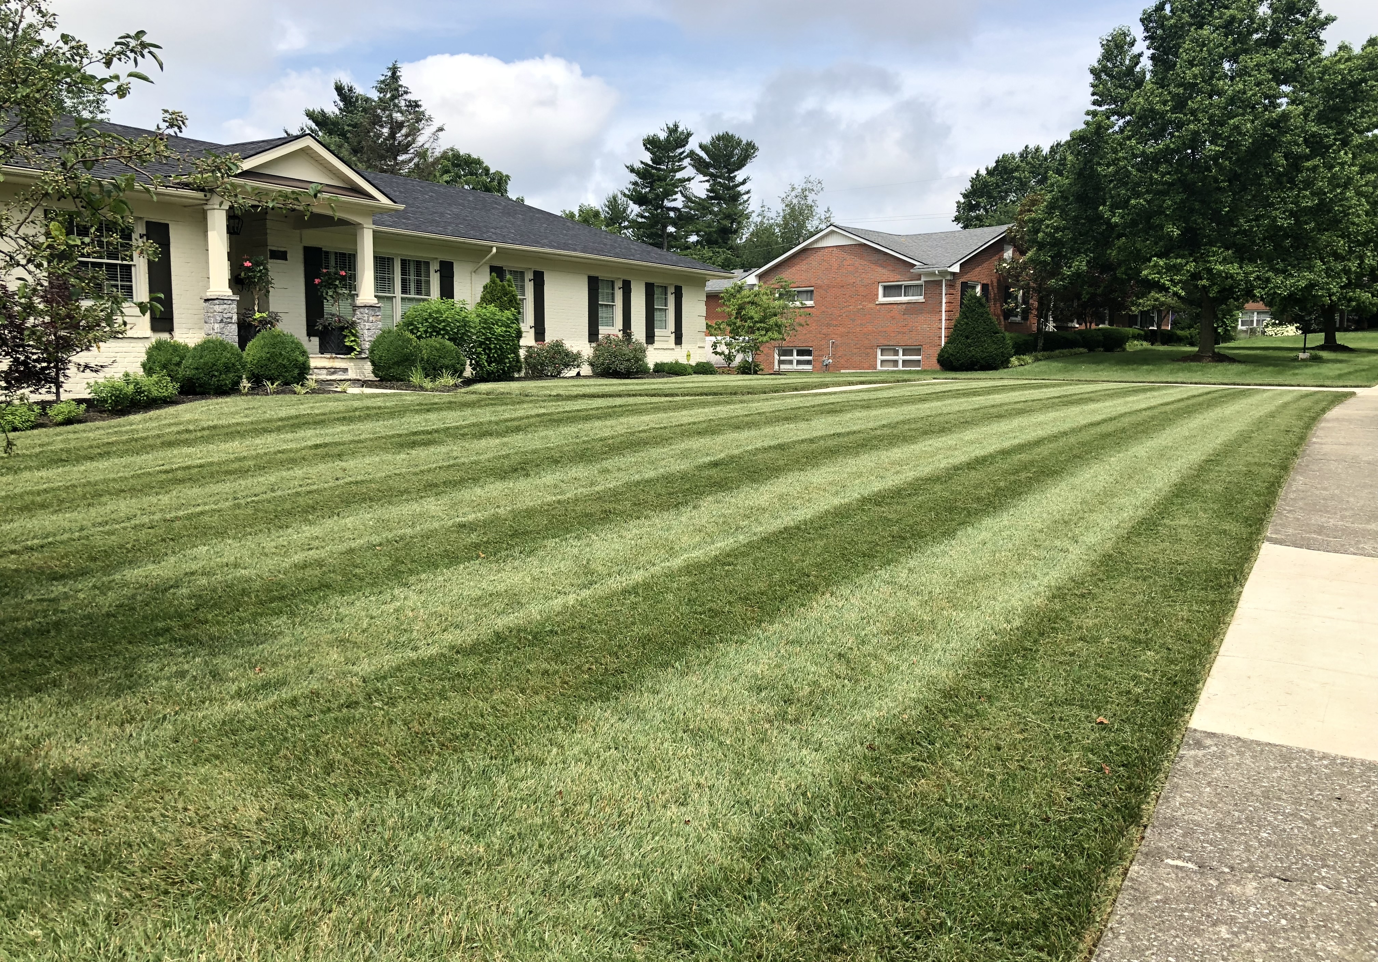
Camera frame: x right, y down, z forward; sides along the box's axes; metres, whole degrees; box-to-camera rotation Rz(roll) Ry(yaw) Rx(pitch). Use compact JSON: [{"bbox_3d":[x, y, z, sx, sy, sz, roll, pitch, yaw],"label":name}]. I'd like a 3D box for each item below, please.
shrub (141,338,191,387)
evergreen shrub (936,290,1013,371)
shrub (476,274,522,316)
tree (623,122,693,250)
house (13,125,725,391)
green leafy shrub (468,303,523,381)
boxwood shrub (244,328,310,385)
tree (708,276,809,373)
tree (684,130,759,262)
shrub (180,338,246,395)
[{"bbox_3d":[-7.283,-1.660,15.634,0.800,0.706,0.800,4,7,35],"label":"shrub"},{"bbox_3d":[12.779,-6.751,49.973,3.300,3.589,3.400,4,7,35],"label":"evergreen shrub"},{"bbox_3d":[-3.741,-3.074,22.200,1.050,2.080,1.050,4,7,35],"label":"shrub"},{"bbox_3d":[-1.854,-14.369,68.843,4.500,15.168,4.500,0,6,0],"label":"tree"},{"bbox_3d":[-7.573,-4.379,23.070,11.200,4.950,21.750,4,7,35],"label":"house"},{"bbox_3d":[-3.384,-2.427,19.551,0.950,1.380,0.950,0,6,0],"label":"green leafy shrub"},{"bbox_3d":[-5.806,-1.746,15.739,0.930,0.803,0.930,4,7,35],"label":"boxwood shrub"},{"bbox_3d":[1.878,-4.275,30.717,2.850,2.714,2.800,0,6,0],"label":"tree"},{"bbox_3d":[1.891,-14.120,68.872,4.900,14.648,4.900,0,6,0],"label":"tree"},{"bbox_3d":[-6.103,-1.465,14.324,0.800,0.758,0.800,0,6,0],"label":"shrub"}]

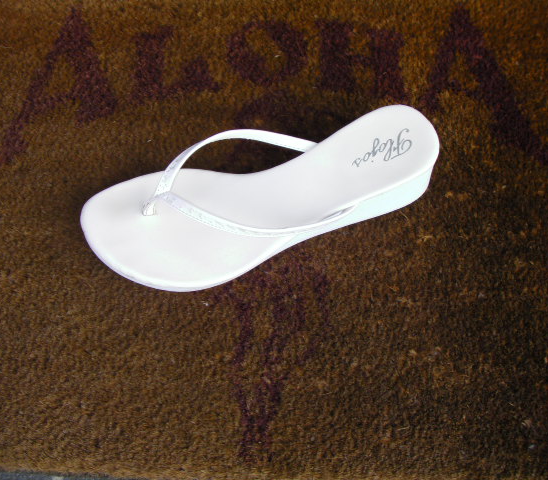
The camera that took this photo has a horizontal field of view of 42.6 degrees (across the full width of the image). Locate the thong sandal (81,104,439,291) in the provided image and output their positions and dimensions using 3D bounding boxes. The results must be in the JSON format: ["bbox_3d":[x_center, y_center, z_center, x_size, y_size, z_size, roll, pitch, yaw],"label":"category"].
[{"bbox_3d":[-0.007,-0.028,0.476,0.250,0.060,0.094,-11,65,-5],"label":"thong sandal"}]

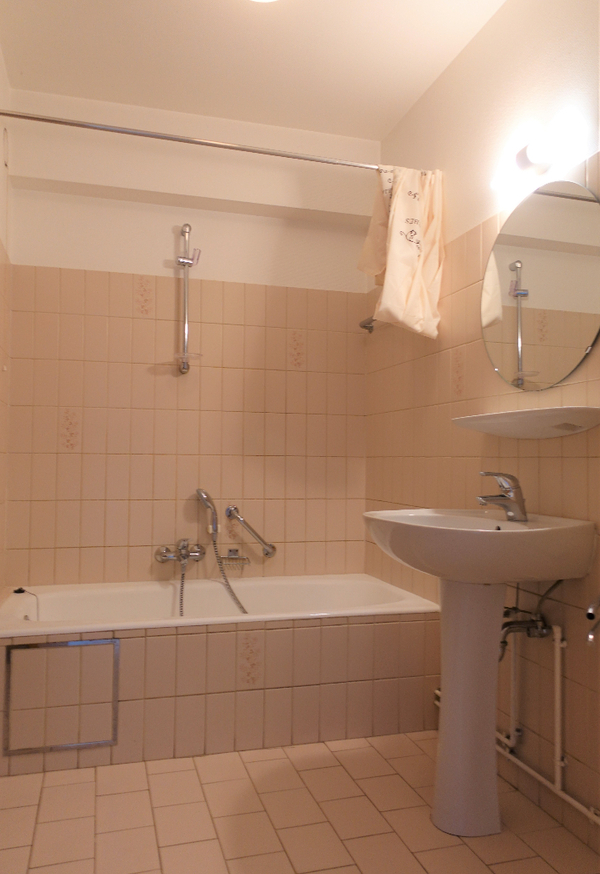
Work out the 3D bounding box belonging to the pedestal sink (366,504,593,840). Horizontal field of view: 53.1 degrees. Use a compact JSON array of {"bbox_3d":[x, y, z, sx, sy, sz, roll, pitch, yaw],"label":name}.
[{"bbox_3d":[0.446,0.637,1.698,0.497,0.835,0.559,2,-2,-17],"label":"pedestal sink"}]

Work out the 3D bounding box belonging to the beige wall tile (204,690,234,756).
[{"bbox_3d":[-0.268,0.961,2.019,0.099,0.199,0.010,2,-2,-17],"label":"beige wall tile"}]

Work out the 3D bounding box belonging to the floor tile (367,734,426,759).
[{"bbox_3d":[0.327,1.073,2.072,0.147,0.010,0.165,1,-3,-16],"label":"floor tile"}]

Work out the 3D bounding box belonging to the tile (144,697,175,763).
[{"bbox_3d":[-0.480,0.992,2.048,0.102,0.202,0.010,1,-2,-14],"label":"tile"}]

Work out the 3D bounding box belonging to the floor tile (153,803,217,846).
[{"bbox_3d":[-0.313,1.046,1.618,0.151,0.010,0.184,2,-2,-17],"label":"floor tile"}]

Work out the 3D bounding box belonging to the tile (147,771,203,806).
[{"bbox_3d":[-0.370,1.055,1.795,0.147,0.010,0.185,1,-3,-16],"label":"tile"}]

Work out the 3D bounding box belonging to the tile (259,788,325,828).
[{"bbox_3d":[-0.022,1.054,1.698,0.147,0.010,0.185,1,-3,-16],"label":"tile"}]

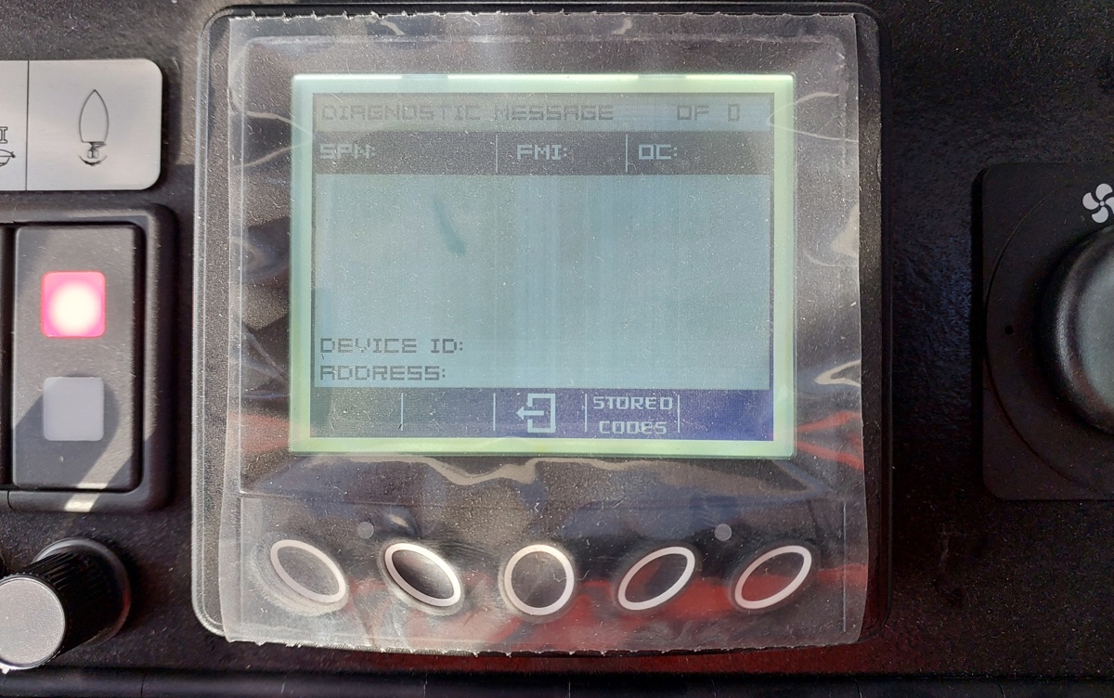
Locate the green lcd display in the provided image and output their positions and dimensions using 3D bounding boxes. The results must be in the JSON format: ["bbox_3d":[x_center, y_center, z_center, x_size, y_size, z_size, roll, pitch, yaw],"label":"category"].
[{"bbox_3d":[-0.002,-0.014,0.127,0.085,0.064,0.004,0,-2,0],"label":"green lcd display"}]

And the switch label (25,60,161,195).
[{"bbox_3d":[-0.083,-0.040,0.134,0.025,0.024,0.001,0,-2,0],"label":"switch label"}]

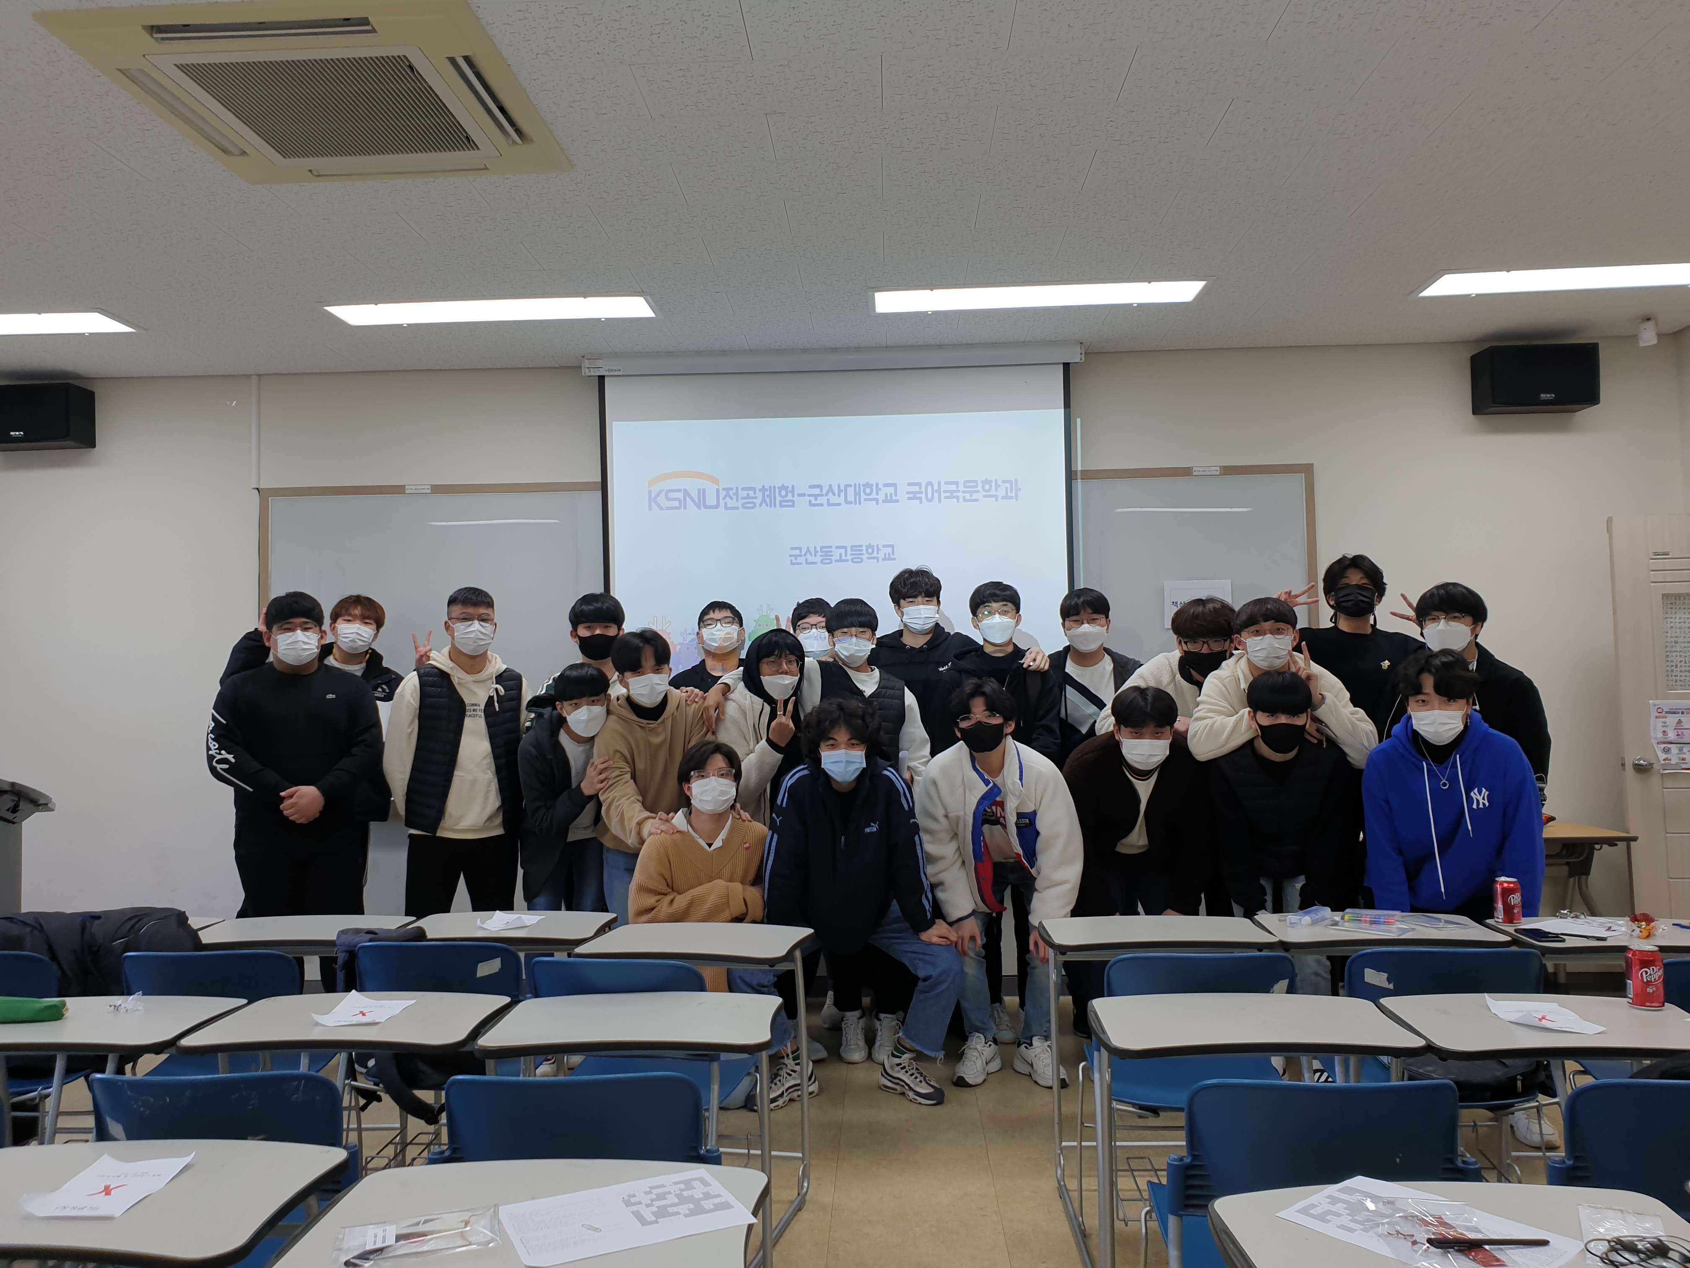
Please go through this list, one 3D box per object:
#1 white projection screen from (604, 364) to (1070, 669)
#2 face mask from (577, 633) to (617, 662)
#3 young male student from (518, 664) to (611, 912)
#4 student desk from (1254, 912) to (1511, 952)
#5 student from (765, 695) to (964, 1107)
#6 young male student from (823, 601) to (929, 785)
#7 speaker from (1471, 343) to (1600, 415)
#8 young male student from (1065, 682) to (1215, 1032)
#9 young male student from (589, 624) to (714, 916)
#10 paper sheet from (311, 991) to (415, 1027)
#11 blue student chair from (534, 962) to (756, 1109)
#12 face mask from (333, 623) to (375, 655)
[{"bbox_3d":[-0.029,-0.420,5.650,2.060,1.500,0.050,-1,-2,1],"label":"white projection screen"},{"bbox_3d":[-0.959,0.049,4.930,0.152,0.115,0.090,-1,-2,-7],"label":"face mask"},{"bbox_3d":[-0.957,0.855,4.415,0.410,1.500,0.400,-1,-2,-23],"label":"young male student"},{"bbox_3d":[1.458,1.172,3.500,0.590,0.730,0.420,-2,-2,5],"label":"student desk"},{"bbox_3d":[0.072,0.909,4.480,0.680,1.400,0.620,-1,-2,0],"label":"student"},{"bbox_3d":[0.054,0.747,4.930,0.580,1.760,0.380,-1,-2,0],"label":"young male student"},{"bbox_3d":[2.962,-1.089,5.454,0.448,0.258,0.179,-1,-2,1],"label":"speaker"},{"bbox_3d":[1.076,0.869,4.541,0.580,1.380,0.680,-2,-2,9],"label":"young male student"},{"bbox_3d":[-0.684,0.807,4.580,0.530,1.650,0.550,-1,-2,-14],"label":"young male student"},{"bbox_3d":[-1.071,0.834,2.837,0.160,0.030,0.220,-1,-1,2],"label":"paper sheet"},{"bbox_3d":[-0.475,1.143,3.052,0.470,0.800,0.520,-2,-2,10],"label":"blue student chair"},{"bbox_3d":[-1.849,0.017,4.784,0.155,0.118,0.085,-1,-5,-10],"label":"face mask"}]

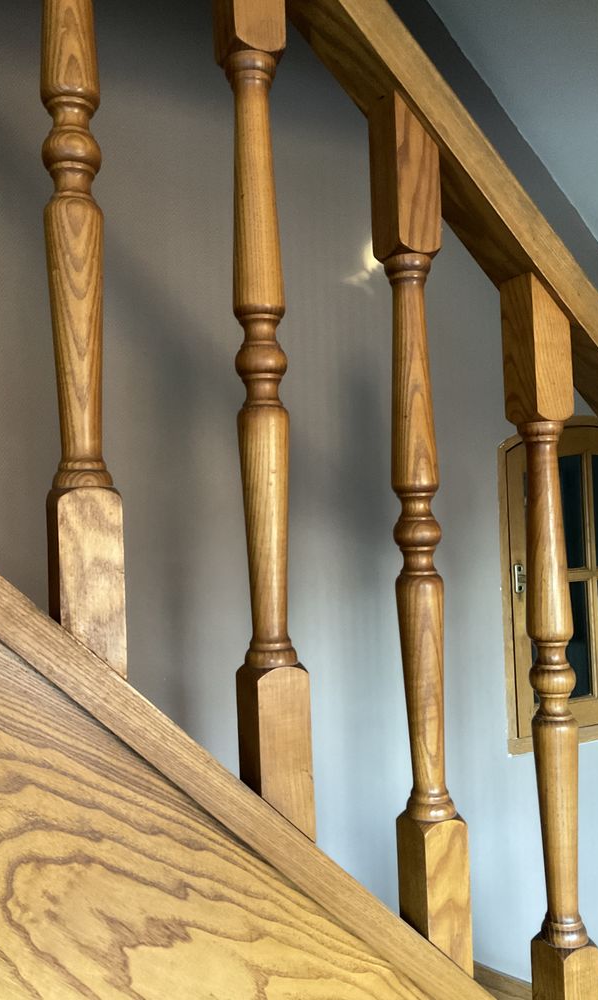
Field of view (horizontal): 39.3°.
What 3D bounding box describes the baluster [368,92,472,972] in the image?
[{"bbox_3d":[0.110,0.031,0.767,0.045,0.790,0.045,-1,-2,-27],"label":"baluster"}]

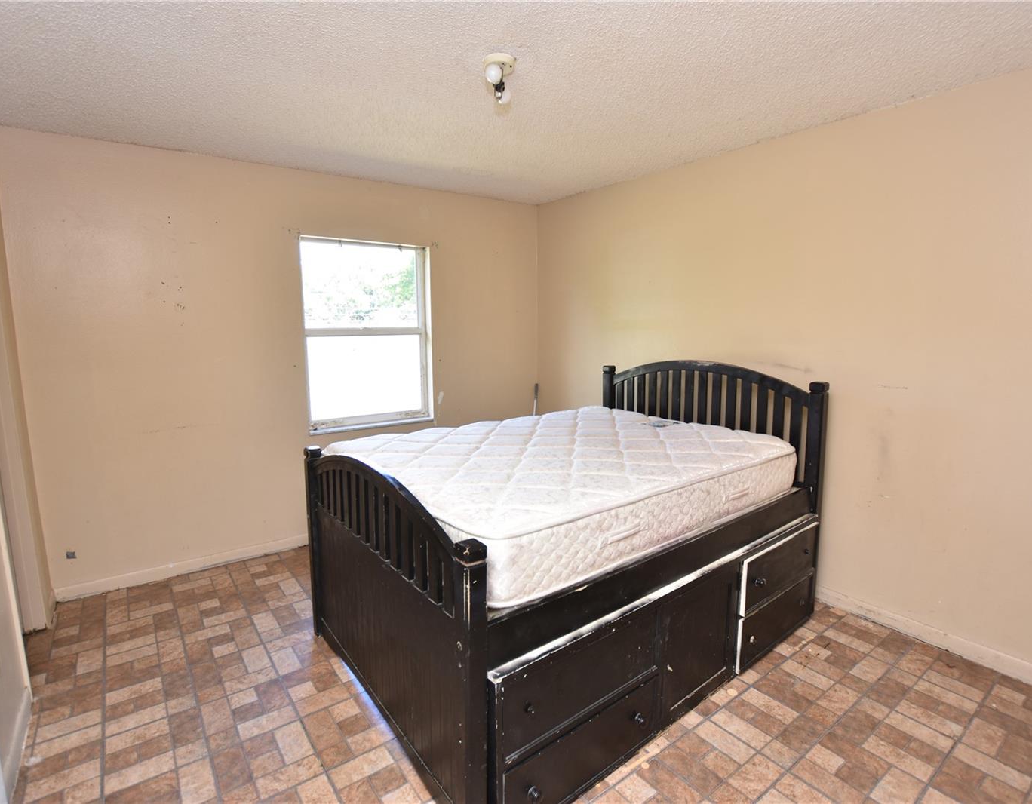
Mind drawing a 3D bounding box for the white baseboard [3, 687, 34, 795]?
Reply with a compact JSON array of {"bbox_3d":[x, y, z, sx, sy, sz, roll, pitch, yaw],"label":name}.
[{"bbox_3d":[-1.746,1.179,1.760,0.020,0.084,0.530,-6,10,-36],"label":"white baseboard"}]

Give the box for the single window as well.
[{"bbox_3d":[-1.030,-0.467,3.584,0.920,1.290,0.100,-6,10,-36],"label":"single window"}]

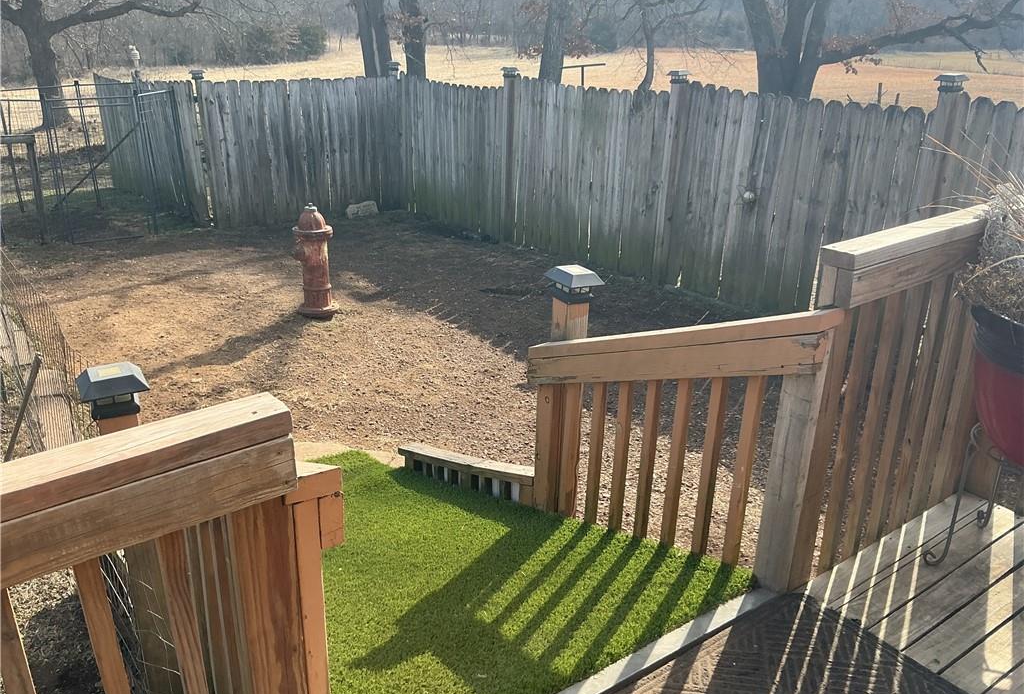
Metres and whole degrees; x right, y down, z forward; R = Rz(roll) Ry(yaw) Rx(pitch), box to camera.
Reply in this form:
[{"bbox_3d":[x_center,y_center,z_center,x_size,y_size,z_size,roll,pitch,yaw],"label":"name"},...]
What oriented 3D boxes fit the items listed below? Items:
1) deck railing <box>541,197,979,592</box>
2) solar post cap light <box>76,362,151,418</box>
[{"bbox_3d":[0.792,0.095,2.806,1.004,1.253,1.131,-15,28,-33],"label":"deck railing"},{"bbox_3d":[-0.996,0.111,2.141,0.147,0.105,0.147,-15,28,-33],"label":"solar post cap light"}]

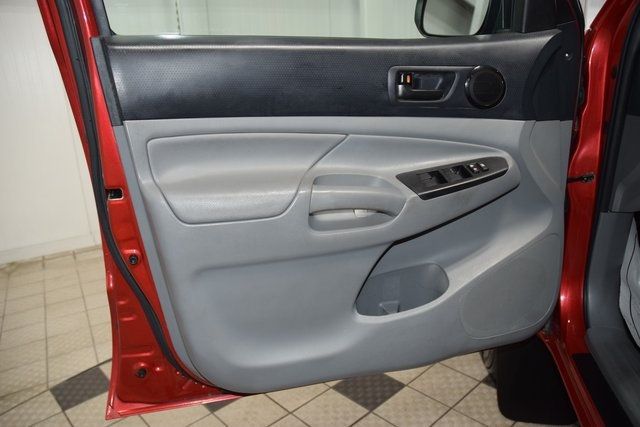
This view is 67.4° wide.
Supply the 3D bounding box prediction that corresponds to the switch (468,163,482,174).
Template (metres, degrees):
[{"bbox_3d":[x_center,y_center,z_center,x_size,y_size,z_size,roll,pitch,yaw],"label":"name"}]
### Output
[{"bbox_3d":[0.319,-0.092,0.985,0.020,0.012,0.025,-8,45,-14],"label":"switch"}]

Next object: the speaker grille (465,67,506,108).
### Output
[{"bbox_3d":[0.343,-0.261,0.994,0.086,0.086,0.020,-8,17,-14],"label":"speaker grille"}]

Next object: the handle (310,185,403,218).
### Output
[{"bbox_3d":[0.075,-0.026,0.959,0.188,0.055,0.045,-8,17,-14],"label":"handle"}]

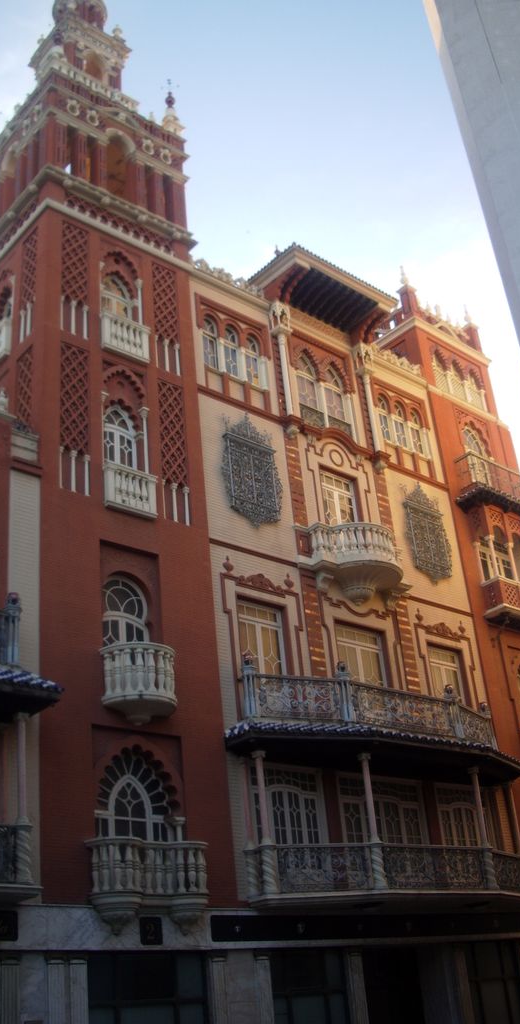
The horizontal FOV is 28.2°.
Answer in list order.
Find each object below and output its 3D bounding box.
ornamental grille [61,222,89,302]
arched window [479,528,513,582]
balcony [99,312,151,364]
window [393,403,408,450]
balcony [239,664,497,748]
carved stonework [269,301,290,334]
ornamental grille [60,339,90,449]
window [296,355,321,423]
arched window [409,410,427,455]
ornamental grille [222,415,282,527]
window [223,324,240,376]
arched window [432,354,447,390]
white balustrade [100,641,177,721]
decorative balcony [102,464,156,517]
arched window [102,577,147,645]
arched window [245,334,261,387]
[{"bbox_3d":[-4.257,-5.719,23.839,0.733,2.208,0.126,18,-35,-39],"label":"ornamental grille"},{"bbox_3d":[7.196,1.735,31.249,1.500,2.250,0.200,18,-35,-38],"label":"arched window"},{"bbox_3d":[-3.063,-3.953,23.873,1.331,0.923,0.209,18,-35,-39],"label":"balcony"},{"bbox_3d":[4.185,-2.625,30.946,0.659,1.706,0.188,18,-35,-39],"label":"window"},{"bbox_3d":[3.223,4.900,25.620,8.807,1.273,1.140,18,-35,-39],"label":"balcony"},{"bbox_3d":[0.547,-5.224,28.300,0.416,1.110,0.398,18,-35,-39],"label":"carved stonework"},{"bbox_3d":[-4.021,-2.465,22.359,0.700,2.680,0.100,18,-35,-38],"label":"ornamental grille"},{"bbox_3d":[1.385,-3.445,28.642,0.920,2.300,0.220,18,-35,-38],"label":"window"},{"bbox_3d":[4.767,-2.435,31.447,0.691,1.706,0.188,18,-35,-39],"label":"arched window"},{"bbox_3d":[-0.138,-1.016,25.059,1.853,3.203,0.314,18,-35,-39],"label":"ornamental grille"},{"bbox_3d":[-0.801,-4.176,26.802,0.496,1.640,0.200,18,-35,-39],"label":"window"},{"bbox_3d":[5.864,-4.595,33.903,0.630,1.480,0.220,18,-35,-38],"label":"arched window"},{"bbox_3d":[-2.176,3.346,20.128,1.648,1.344,0.720,18,-35,-39],"label":"white balustrade"},{"bbox_3d":[-2.873,-0.467,23.344,1.395,1.120,0.275,18,-35,-39],"label":"decorative balcony"},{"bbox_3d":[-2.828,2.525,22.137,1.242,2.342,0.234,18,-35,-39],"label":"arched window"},{"bbox_3d":[-0.262,-4.000,27.252,0.472,1.664,0.200,18,-35,-39],"label":"arched window"}]

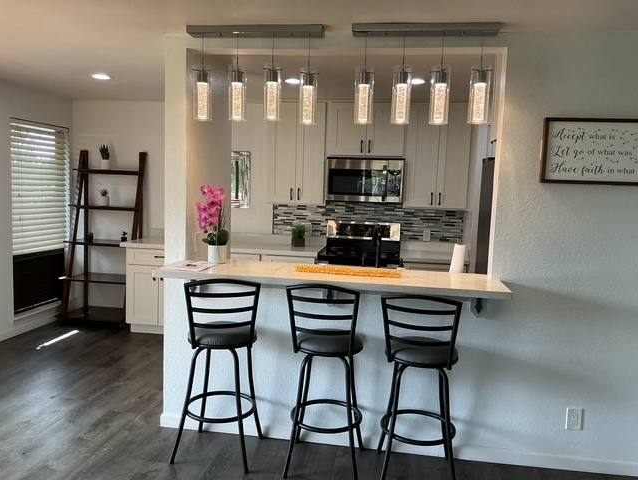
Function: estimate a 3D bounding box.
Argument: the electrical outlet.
[{"bbox_3d":[1.444,1.013,3.031,0.080,0.122,0.012,3,6,8],"label":"electrical outlet"}]

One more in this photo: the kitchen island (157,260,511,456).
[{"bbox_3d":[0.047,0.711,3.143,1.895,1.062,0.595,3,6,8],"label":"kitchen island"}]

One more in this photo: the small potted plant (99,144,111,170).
[{"bbox_3d":[-2.322,-0.898,5.820,0.125,0.270,0.120,3,5,8],"label":"small potted plant"}]

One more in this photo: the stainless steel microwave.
[{"bbox_3d":[0.476,-0.598,5.421,0.760,0.435,0.400,3,5,8],"label":"stainless steel microwave"}]

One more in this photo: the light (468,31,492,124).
[{"bbox_3d":[0.853,-0.847,2.824,0.102,0.469,0.102,3,6,8],"label":"light"}]

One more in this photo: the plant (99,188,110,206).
[{"bbox_3d":[-2.331,-0.460,5.828,0.092,0.192,0.092,3,6,8],"label":"plant"}]

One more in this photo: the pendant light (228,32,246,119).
[{"bbox_3d":[-0.461,-0.920,3.055,0.104,0.475,0.104,3,5,8],"label":"pendant light"}]

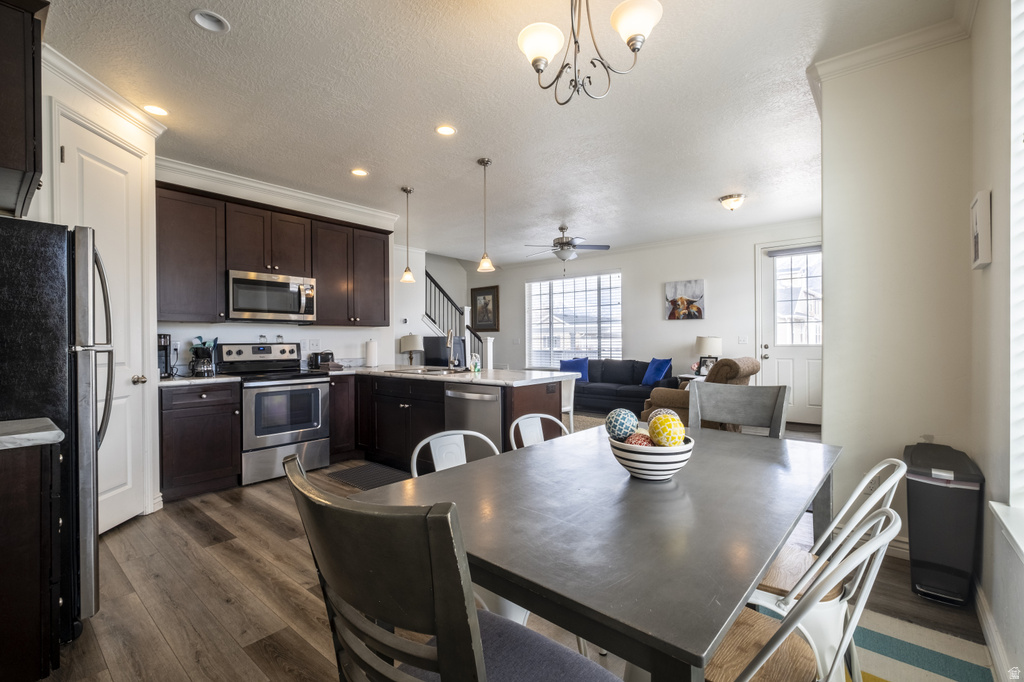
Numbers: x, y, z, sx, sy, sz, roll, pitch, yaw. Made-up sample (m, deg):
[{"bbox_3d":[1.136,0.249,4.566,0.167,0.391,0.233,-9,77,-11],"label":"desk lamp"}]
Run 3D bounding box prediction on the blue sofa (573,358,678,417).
[{"bbox_3d":[1.718,0.747,7.250,2.120,0.860,0.900,0,0,43],"label":"blue sofa"}]

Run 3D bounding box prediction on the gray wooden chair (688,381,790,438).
[{"bbox_3d":[1.058,0.723,2.134,0.490,0.950,0.560,0,0,43],"label":"gray wooden chair"}]

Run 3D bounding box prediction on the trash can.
[{"bbox_3d":[2.073,0.848,2.071,0.250,0.650,0.360,0,0,39],"label":"trash can"}]

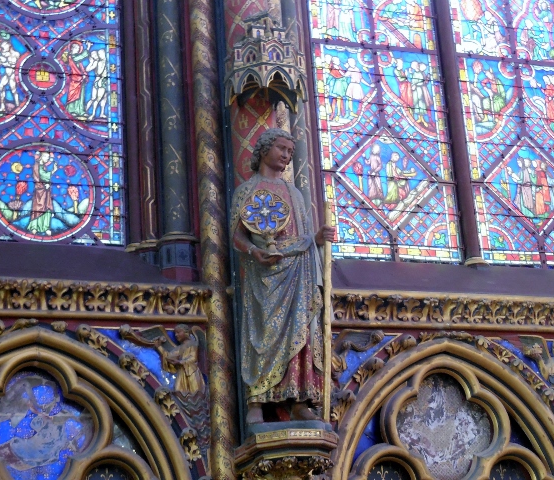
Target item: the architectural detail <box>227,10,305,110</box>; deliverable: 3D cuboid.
[{"bbox_3d":[-0.062,-1.093,8.014,0.470,0.580,0.430,3,-20,-18],"label":"architectural detail"}]

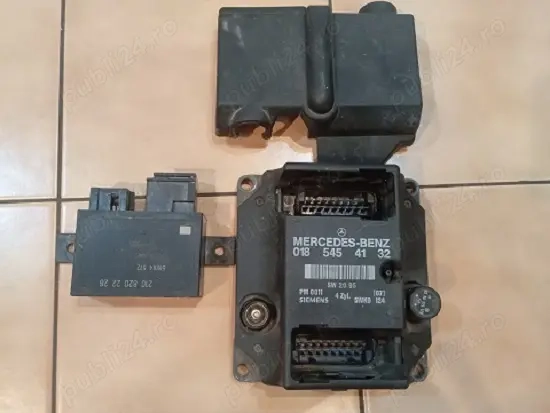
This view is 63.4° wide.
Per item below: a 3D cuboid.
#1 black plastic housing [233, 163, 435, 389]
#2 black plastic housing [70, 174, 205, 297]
[{"bbox_3d":[0.045,0.048,0.319,0.146,0.045,0.151,1,80,-5],"label":"black plastic housing"},{"bbox_3d":[-0.094,0.019,0.321,0.085,0.028,0.088,1,80,-5],"label":"black plastic housing"}]

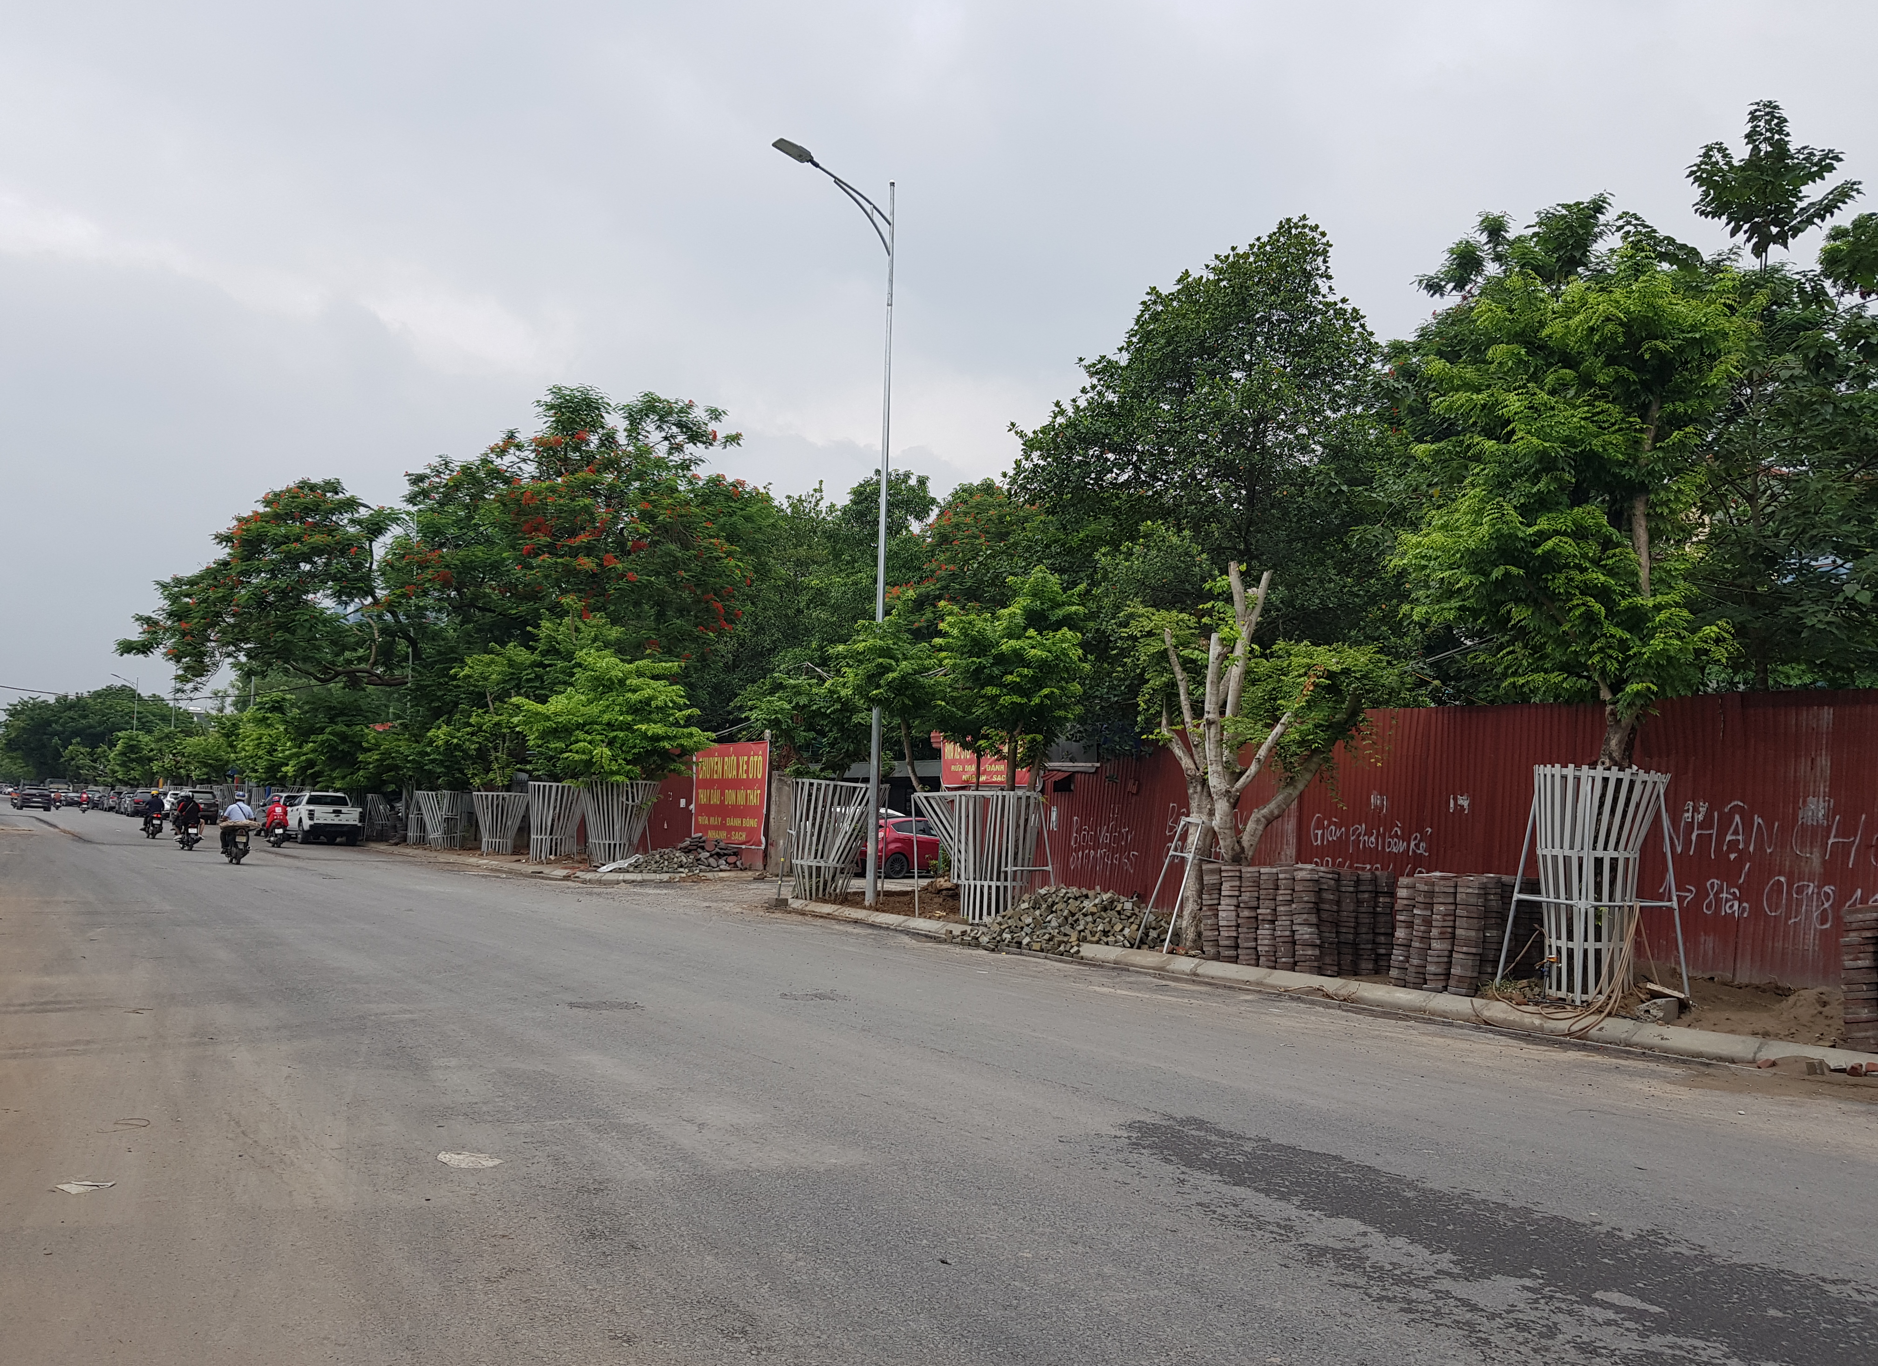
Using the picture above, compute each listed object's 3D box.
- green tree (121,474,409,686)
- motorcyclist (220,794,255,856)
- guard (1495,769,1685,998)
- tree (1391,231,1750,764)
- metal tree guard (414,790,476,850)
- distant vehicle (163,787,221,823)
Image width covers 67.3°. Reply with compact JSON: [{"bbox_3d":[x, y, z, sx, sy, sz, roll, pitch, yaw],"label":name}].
[{"bbox_3d":[-25.137,-0.968,53.624,10.500,13.380,10.500,5,-6,-33],"label":"green tree"},{"bbox_3d":[-15.827,3.267,31.800,0.750,1.620,1.750,5,-6,-33],"label":"motorcyclist"},{"bbox_3d":[6.014,1.812,13.098,1.500,2.100,1.500,5,-6,-33],"label":"guard"},{"bbox_3d":[6.086,-0.783,13.543,3.300,7.350,3.300,5,-6,-33],"label":"tree"},{"bbox_3d":[-14.700,4.035,42.000,1.750,1.790,1.650,5,-6,-34],"label":"metal tree guard"},{"bbox_3d":[-40.616,6.808,77.515,1.880,1.760,4.700,5,-6,-33],"label":"distant vehicle"}]

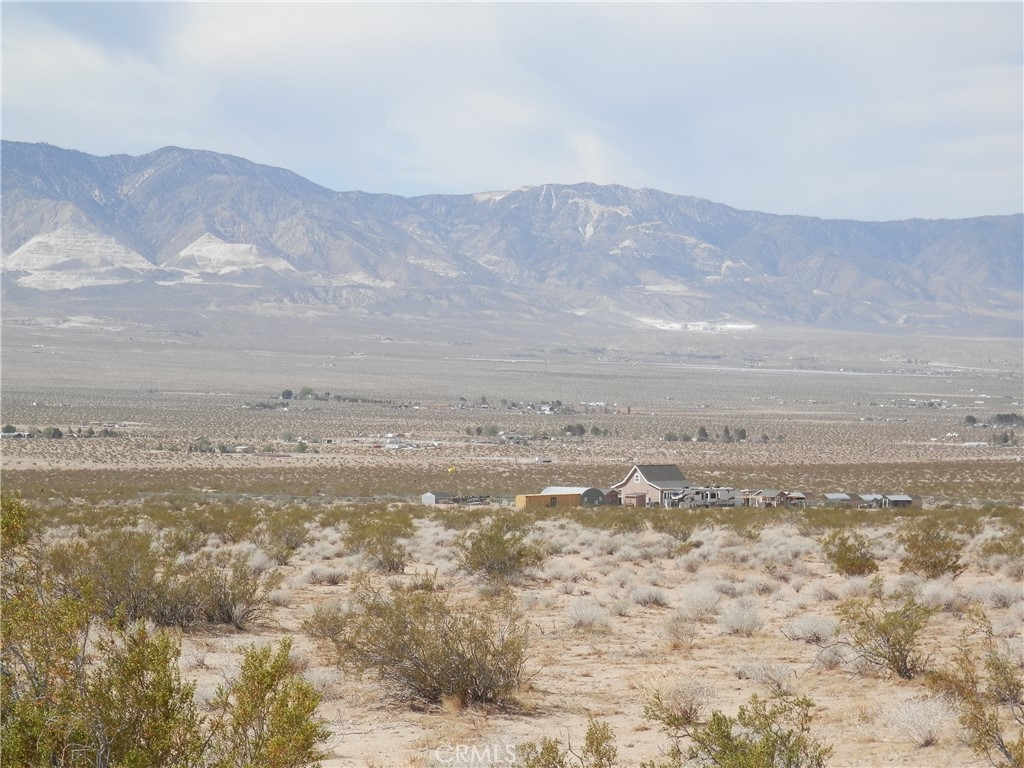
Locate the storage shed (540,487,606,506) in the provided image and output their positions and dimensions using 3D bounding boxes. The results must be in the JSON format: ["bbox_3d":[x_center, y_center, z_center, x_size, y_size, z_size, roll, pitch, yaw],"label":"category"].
[{"bbox_3d":[10.389,19.690,450.000,10.164,3.479,6.008,-1,-2,45],"label":"storage shed"}]

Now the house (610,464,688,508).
[{"bbox_3d":[24.800,17.800,450.000,10.000,7.300,11.300,1,-1,-43],"label":"house"}]

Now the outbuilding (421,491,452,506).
[{"bbox_3d":[-13.401,20.585,467.000,4.100,2.300,3.500,0,-1,-43],"label":"outbuilding"}]

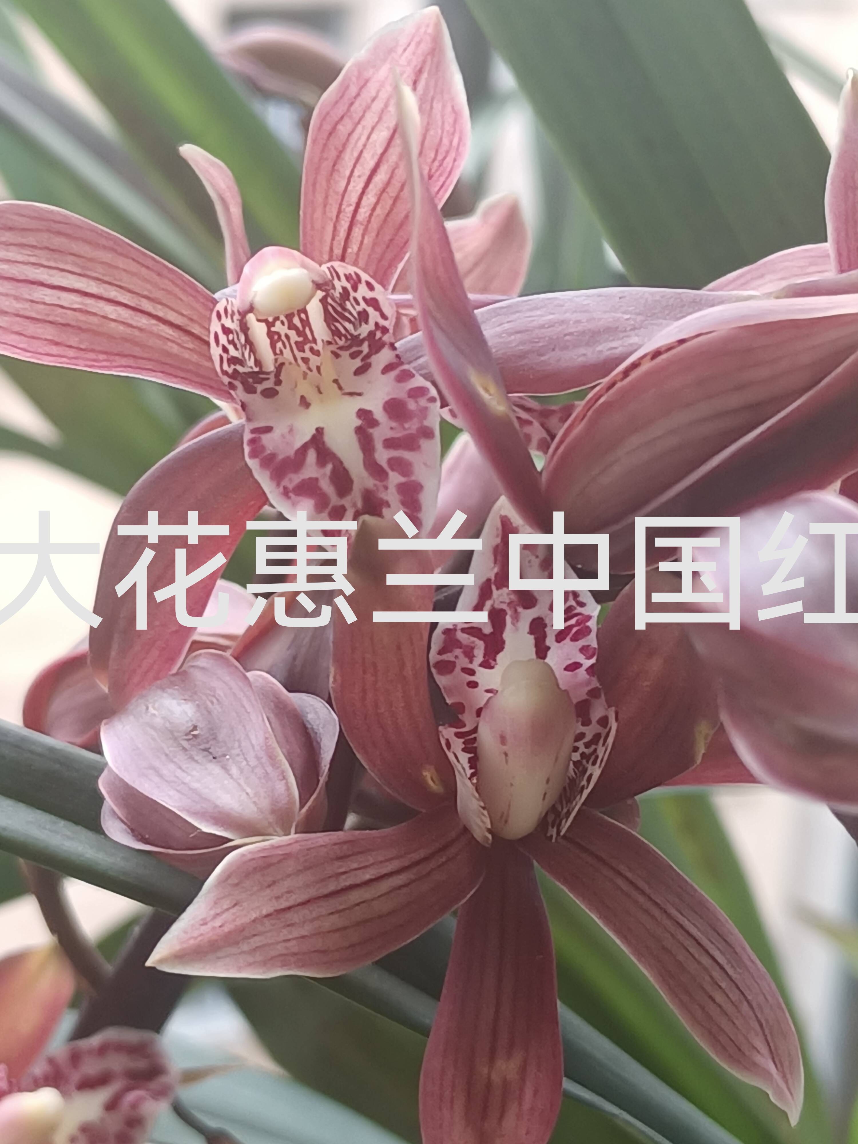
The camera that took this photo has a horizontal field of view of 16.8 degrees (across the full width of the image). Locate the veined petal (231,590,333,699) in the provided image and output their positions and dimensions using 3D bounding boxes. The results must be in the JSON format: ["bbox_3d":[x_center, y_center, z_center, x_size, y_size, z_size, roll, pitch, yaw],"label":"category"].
[{"bbox_3d":[-0.021,0.012,0.425,0.017,0.021,0.013,2,10,11],"label":"veined petal"}]

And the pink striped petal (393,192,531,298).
[{"bbox_3d":[0.005,-0.046,0.420,0.017,0.023,0.009,34,0,5],"label":"pink striped petal"}]

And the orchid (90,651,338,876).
[{"bbox_3d":[-0.029,0.027,0.405,0.032,0.031,0.033,-3,22,-24],"label":"orchid"}]

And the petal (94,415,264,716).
[{"bbox_3d":[-0.034,-0.001,0.405,0.019,0.042,0.017,26,3,10],"label":"petal"}]

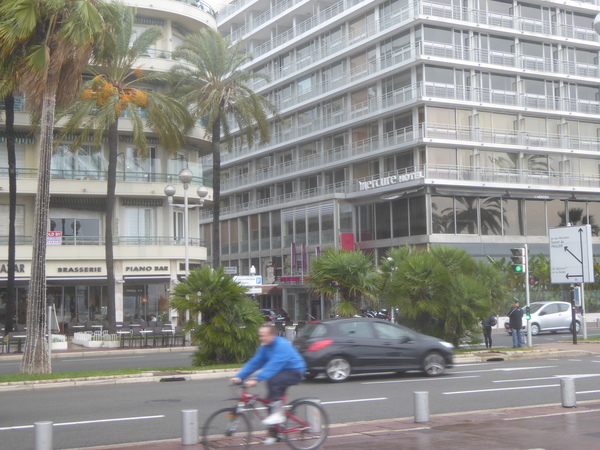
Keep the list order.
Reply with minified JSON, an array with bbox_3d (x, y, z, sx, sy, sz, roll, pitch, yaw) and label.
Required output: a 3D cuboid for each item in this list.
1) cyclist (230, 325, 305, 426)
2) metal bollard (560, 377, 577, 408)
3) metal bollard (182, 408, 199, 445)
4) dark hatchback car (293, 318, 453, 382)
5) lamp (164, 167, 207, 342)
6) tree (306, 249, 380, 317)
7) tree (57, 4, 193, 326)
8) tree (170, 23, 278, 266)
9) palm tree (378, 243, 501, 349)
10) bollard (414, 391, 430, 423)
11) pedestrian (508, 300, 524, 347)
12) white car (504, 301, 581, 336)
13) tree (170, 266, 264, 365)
[{"bbox_3d":[-0.397,2.054,11.817,0.900,1.500,0.560,1,-5,-24],"label":"cyclist"},{"bbox_3d":[4.717,2.954,16.112,0.235,0.485,0.235,1,-5,-26],"label":"metal bollard"},{"bbox_3d":[-1.507,2.775,12.618,0.215,0.475,0.215,-1,-4,-7],"label":"metal bollard"},{"bbox_3d":[1.942,3.191,23.922,4.280,1.490,1.810,0,-5,-21],"label":"dark hatchback car"},{"bbox_3d":[-4.384,1.243,35.856,1.870,6.950,0.550,1,-5,-26],"label":"lamp"},{"bbox_3d":[1.395,2.563,30.435,2.450,3.507,2.400,-1,-4,3],"label":"tree"},{"bbox_3d":[-8.264,-2.508,43.920,6.300,16.125,6.000,0,-4,-11],"label":"tree"},{"bbox_3d":[-3.806,-2.153,46.601,5.400,15.628,5.200,-1,-4,-5],"label":"tree"},{"bbox_3d":[4.938,2.546,32.241,4.150,3.659,3.800,-2,-4,9],"label":"palm tree"},{"bbox_3d":[1.962,2.923,14.790,0.235,0.480,0.235,-1,-4,0],"label":"bollard"},{"bbox_3d":[7.725,3.552,32.862,0.550,1.690,0.380,-1,-4,0],"label":"pedestrian"},{"bbox_3d":[10.863,4.152,41.054,3.450,1.465,1.650,1,-5,-25],"label":"white car"},{"bbox_3d":[-2.350,2.581,26.304,2.650,2.820,2.650,-1,-4,0],"label":"tree"}]

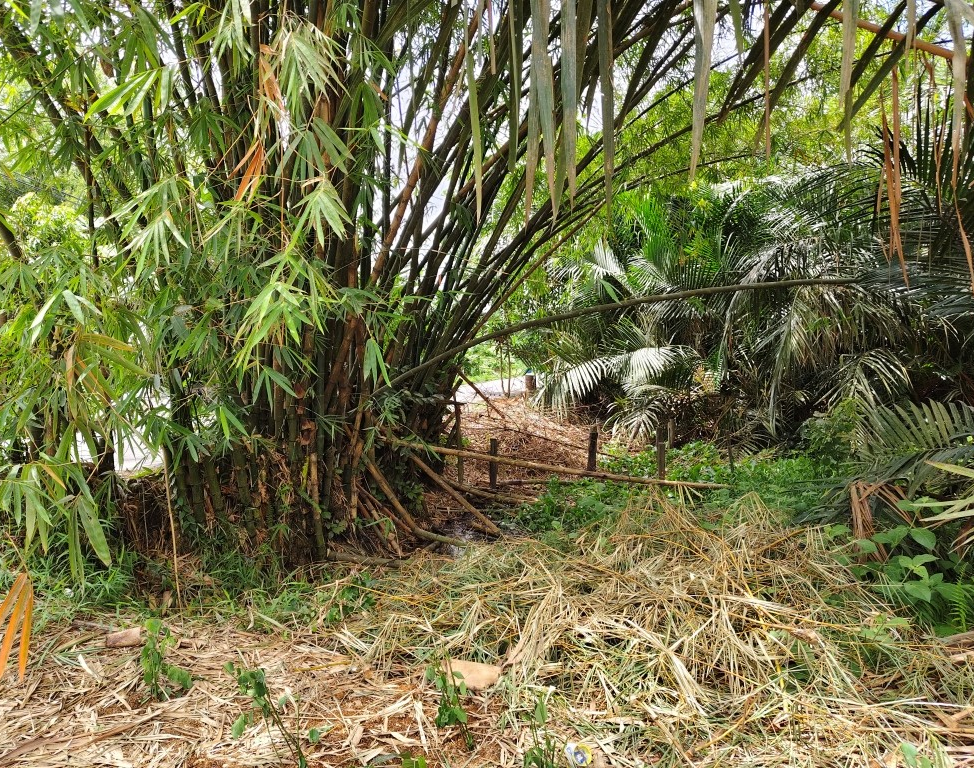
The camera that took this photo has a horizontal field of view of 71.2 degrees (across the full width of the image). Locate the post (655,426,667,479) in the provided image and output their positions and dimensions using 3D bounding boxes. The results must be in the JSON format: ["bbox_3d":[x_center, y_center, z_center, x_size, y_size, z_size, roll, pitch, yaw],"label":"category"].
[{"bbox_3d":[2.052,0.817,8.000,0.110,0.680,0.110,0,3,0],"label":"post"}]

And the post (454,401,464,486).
[{"bbox_3d":[-0.335,0.676,8.000,0.080,1.020,0.080,-2,3,0],"label":"post"}]

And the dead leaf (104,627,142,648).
[{"bbox_3d":[-1.816,1.267,3.400,0.200,0.060,0.110,-1,3,-16],"label":"dead leaf"}]

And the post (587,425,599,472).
[{"bbox_3d":[1.299,0.799,8.300,0.115,0.550,0.115,3,3,0],"label":"post"}]

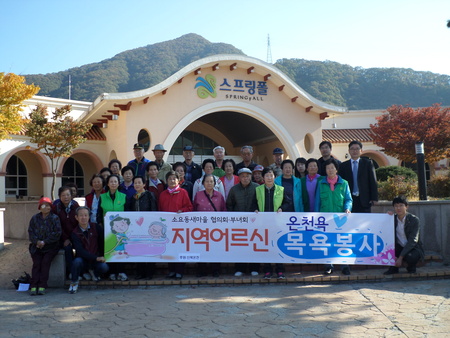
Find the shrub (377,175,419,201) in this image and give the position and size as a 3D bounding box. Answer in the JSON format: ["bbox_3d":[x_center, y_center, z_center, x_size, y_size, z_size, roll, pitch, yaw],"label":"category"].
[{"bbox_3d":[3.342,0.370,10.900,0.920,0.540,0.800,-2,-2,17],"label":"shrub"}]

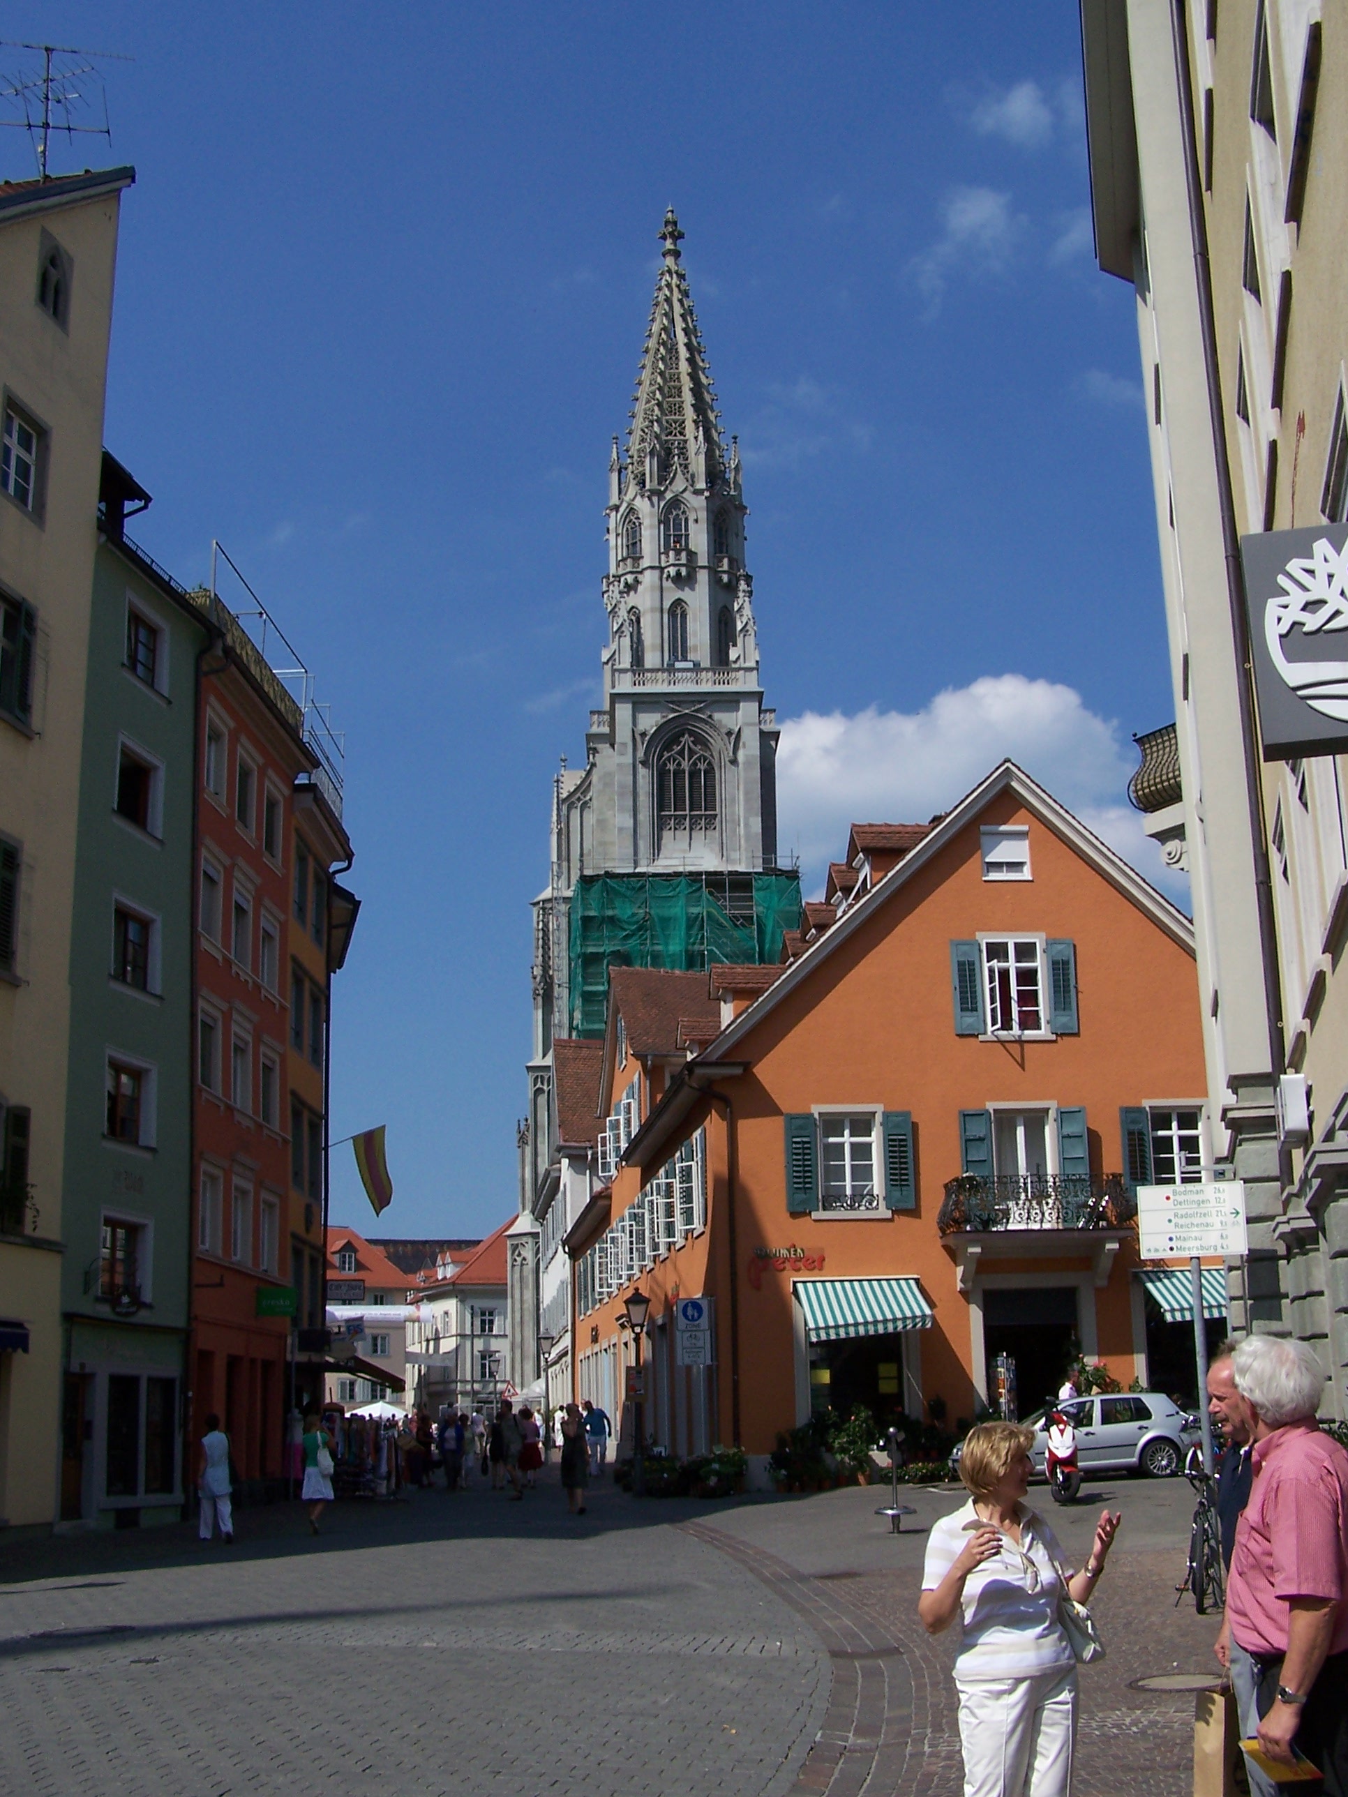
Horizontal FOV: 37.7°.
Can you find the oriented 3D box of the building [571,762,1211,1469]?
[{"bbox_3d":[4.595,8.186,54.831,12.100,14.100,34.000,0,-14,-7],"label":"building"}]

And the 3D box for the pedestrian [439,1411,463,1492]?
[{"bbox_3d":[-4.567,11.324,40.488,0.520,1.620,0.360,0,-14,-6],"label":"pedestrian"}]

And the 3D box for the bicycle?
[{"bbox_3d":[3.889,4.651,14.527,0.520,1.070,1.750,-7,-15,19],"label":"bicycle"}]

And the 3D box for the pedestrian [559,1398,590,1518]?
[{"bbox_3d":[-1.514,8.442,29.748,0.460,1.630,0.400,0,-14,-6],"label":"pedestrian"}]

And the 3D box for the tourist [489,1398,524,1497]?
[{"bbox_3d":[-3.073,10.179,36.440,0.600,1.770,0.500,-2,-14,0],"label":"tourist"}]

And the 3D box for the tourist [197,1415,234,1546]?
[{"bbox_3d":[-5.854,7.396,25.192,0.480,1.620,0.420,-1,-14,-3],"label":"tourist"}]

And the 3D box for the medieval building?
[{"bbox_3d":[-0.692,-7.656,120.562,17.500,76.000,20.000,-2,-14,1],"label":"medieval building"}]

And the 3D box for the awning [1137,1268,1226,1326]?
[{"bbox_3d":[10.108,7.443,37.086,2.300,1.040,1.300,0,-14,-6],"label":"awning"}]

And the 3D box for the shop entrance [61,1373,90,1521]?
[{"bbox_3d":[-9.327,8.538,30.719,0.250,2.220,1.020,-4,-14,10],"label":"shop entrance"}]

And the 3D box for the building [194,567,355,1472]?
[{"bbox_3d":[-12.300,3.799,36.840,10.000,14.600,11.800,-2,-14,2],"label":"building"}]

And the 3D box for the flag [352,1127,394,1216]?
[{"bbox_3d":[-6.898,6.255,45.185,0.950,2.050,0.300,-2,-14,0],"label":"flag"}]

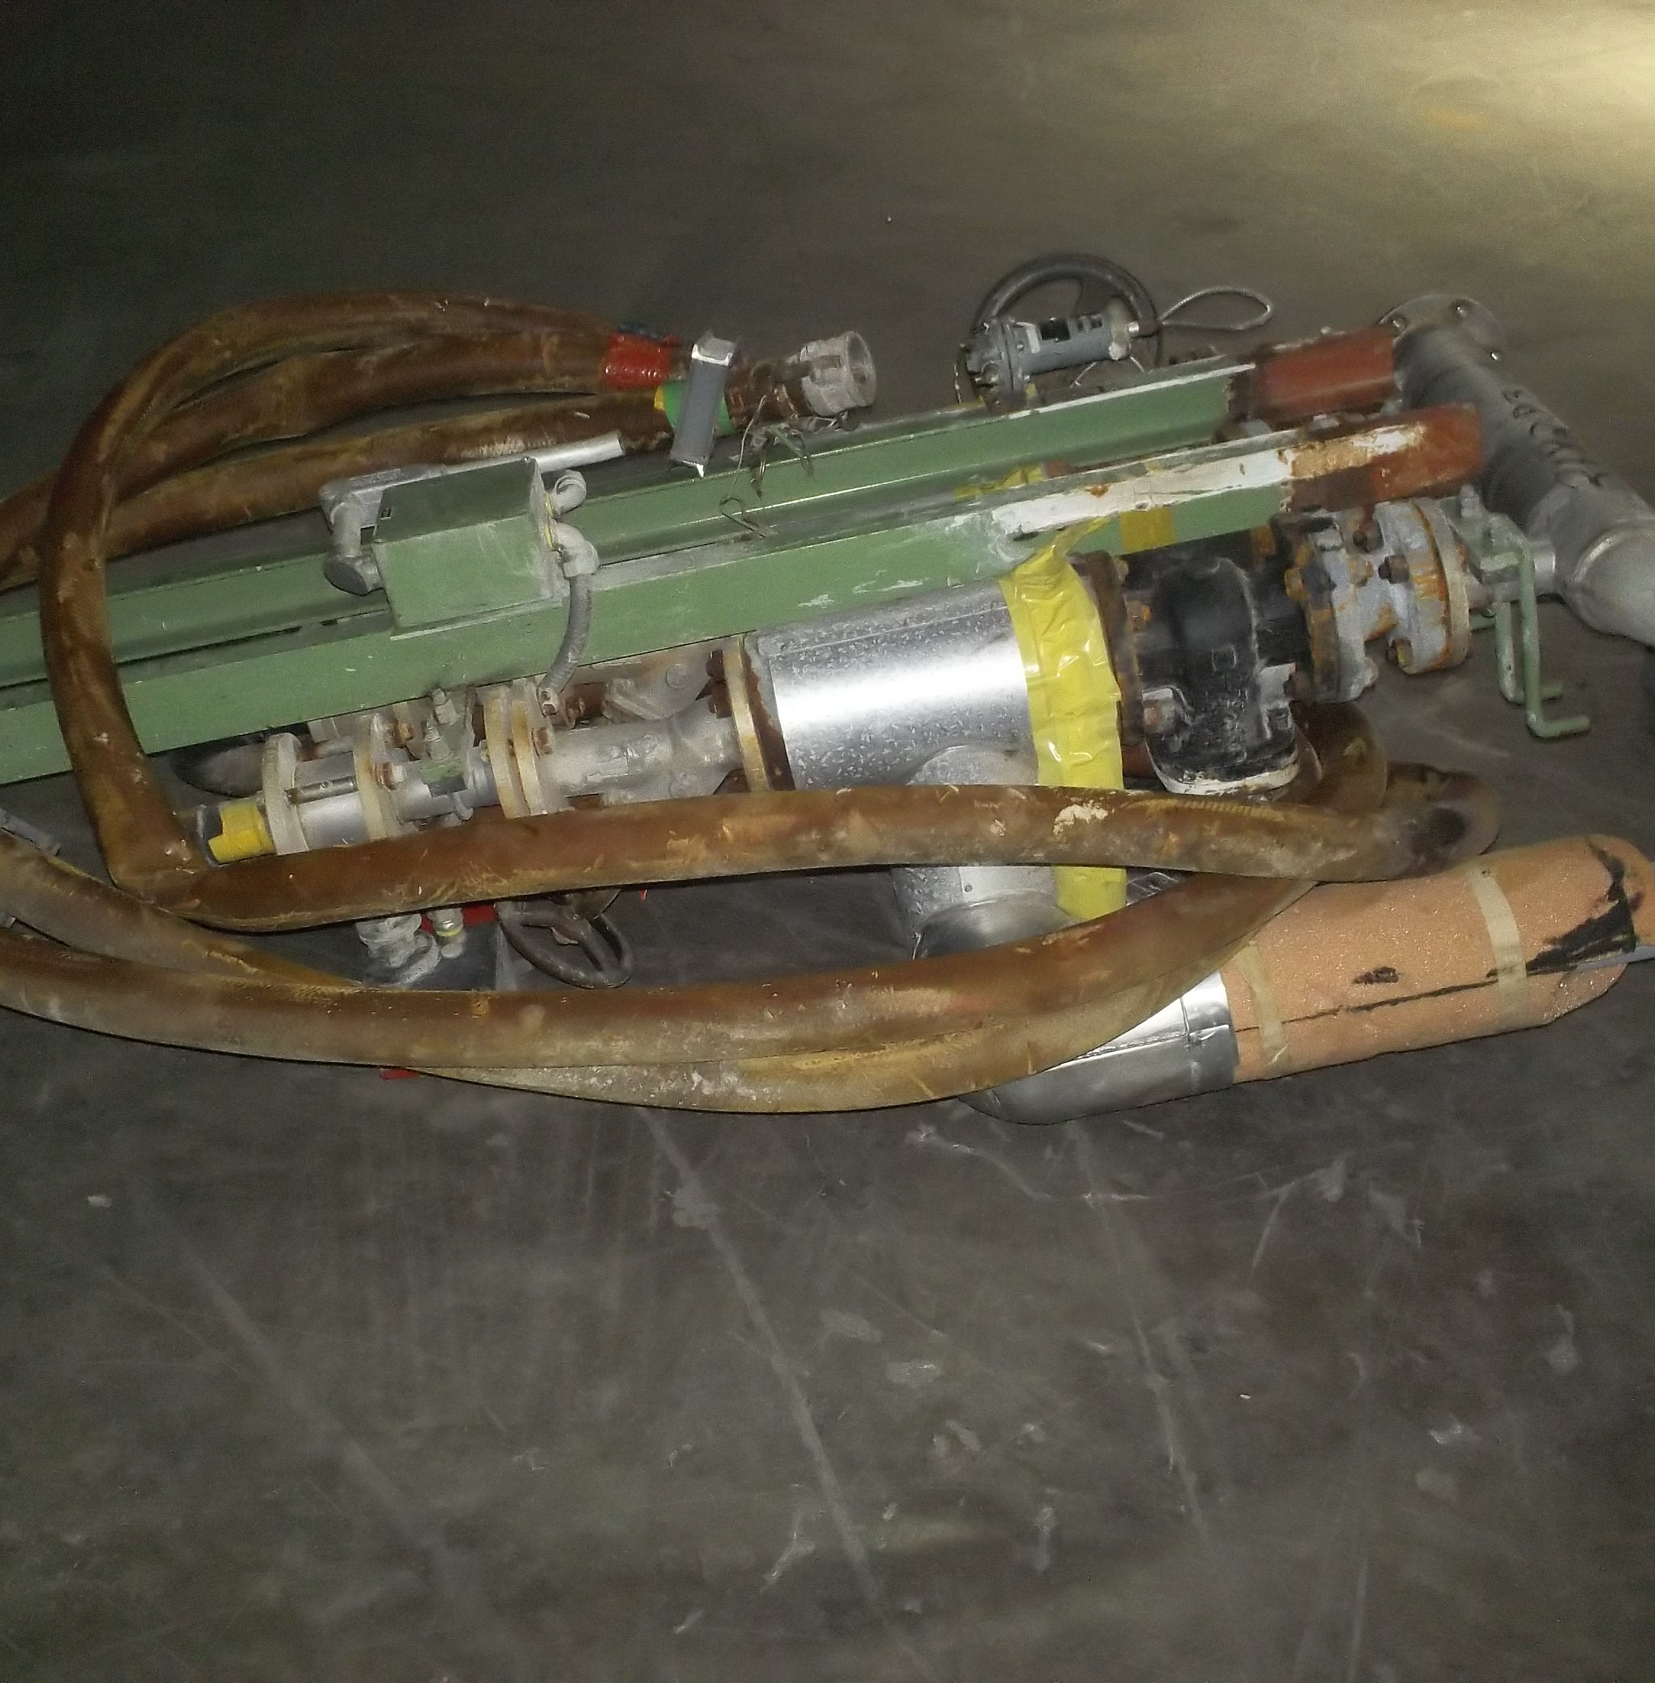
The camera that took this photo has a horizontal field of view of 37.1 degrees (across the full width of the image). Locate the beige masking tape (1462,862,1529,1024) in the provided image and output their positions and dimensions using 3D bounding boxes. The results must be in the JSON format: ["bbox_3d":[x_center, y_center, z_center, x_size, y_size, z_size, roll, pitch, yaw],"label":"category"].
[{"bbox_3d":[0.637,0.102,2.388,0.029,0.168,0.168,-11,40,0],"label":"beige masking tape"}]

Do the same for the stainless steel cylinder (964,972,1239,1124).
[{"bbox_3d":[0.248,0.174,2.394,0.265,0.170,0.185,-11,40,0],"label":"stainless steel cylinder"}]

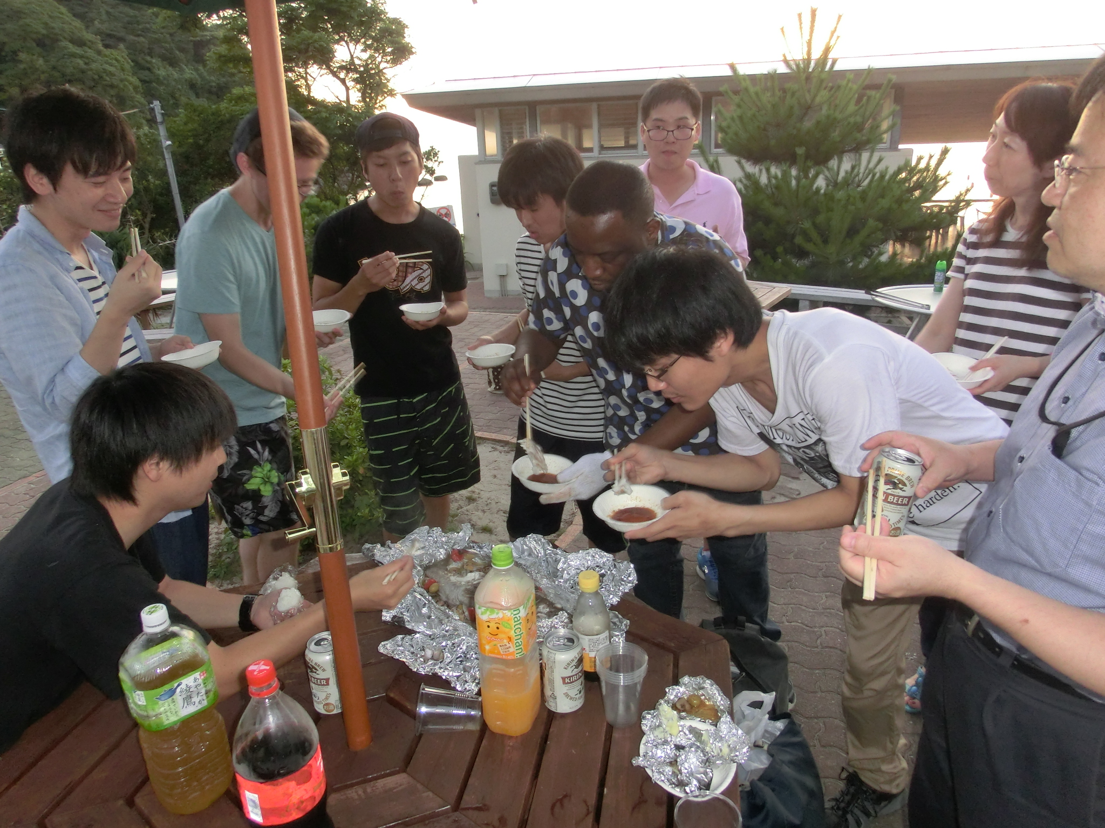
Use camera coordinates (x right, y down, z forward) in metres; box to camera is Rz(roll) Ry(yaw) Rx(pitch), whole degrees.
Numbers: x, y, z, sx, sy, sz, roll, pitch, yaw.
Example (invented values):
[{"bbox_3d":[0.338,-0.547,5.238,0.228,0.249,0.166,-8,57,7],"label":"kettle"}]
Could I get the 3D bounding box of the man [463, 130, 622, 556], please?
[{"bbox_3d":[0.059,0.051,2.152,0.500,1.600,0.450,6,20,23],"label":"man"}]

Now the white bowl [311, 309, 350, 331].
[{"bbox_3d":[-0.631,-0.262,2.151,0.128,0.042,0.128,-2,19,1],"label":"white bowl"}]

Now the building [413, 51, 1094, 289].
[{"bbox_3d":[3.916,-3.192,9.640,10.000,2.650,5.500,3,19,13],"label":"building"}]

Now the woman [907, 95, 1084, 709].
[{"bbox_3d":[1.053,0.076,1.901,0.470,1.650,0.460,14,25,39],"label":"woman"}]

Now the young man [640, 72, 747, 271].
[{"bbox_3d":[0.432,-0.180,2.559,0.500,1.750,0.340,2,19,13],"label":"young man"}]

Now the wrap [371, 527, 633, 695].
[{"bbox_3d":[-0.148,0.353,1.494,0.600,0.100,0.440,2,19,12],"label":"wrap"}]

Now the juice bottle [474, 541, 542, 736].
[{"bbox_3d":[-0.070,0.347,1.184,0.090,0.308,0.090,4,20,16],"label":"juice bottle"}]

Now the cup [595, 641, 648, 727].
[{"bbox_3d":[0.111,0.434,1.217,0.081,0.110,0.081,-2,19,1],"label":"cup"}]

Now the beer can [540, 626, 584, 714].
[{"bbox_3d":[0.017,0.419,1.250,0.066,0.122,0.066,-2,19,1],"label":"beer can"}]

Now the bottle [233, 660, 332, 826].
[{"bbox_3d":[-0.335,0.441,0.938,0.094,0.306,0.094,-8,20,-16],"label":"bottle"}]

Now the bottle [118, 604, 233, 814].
[{"bbox_3d":[-0.526,0.405,1.067,0.108,0.303,0.096,-19,25,-41],"label":"bottle"}]

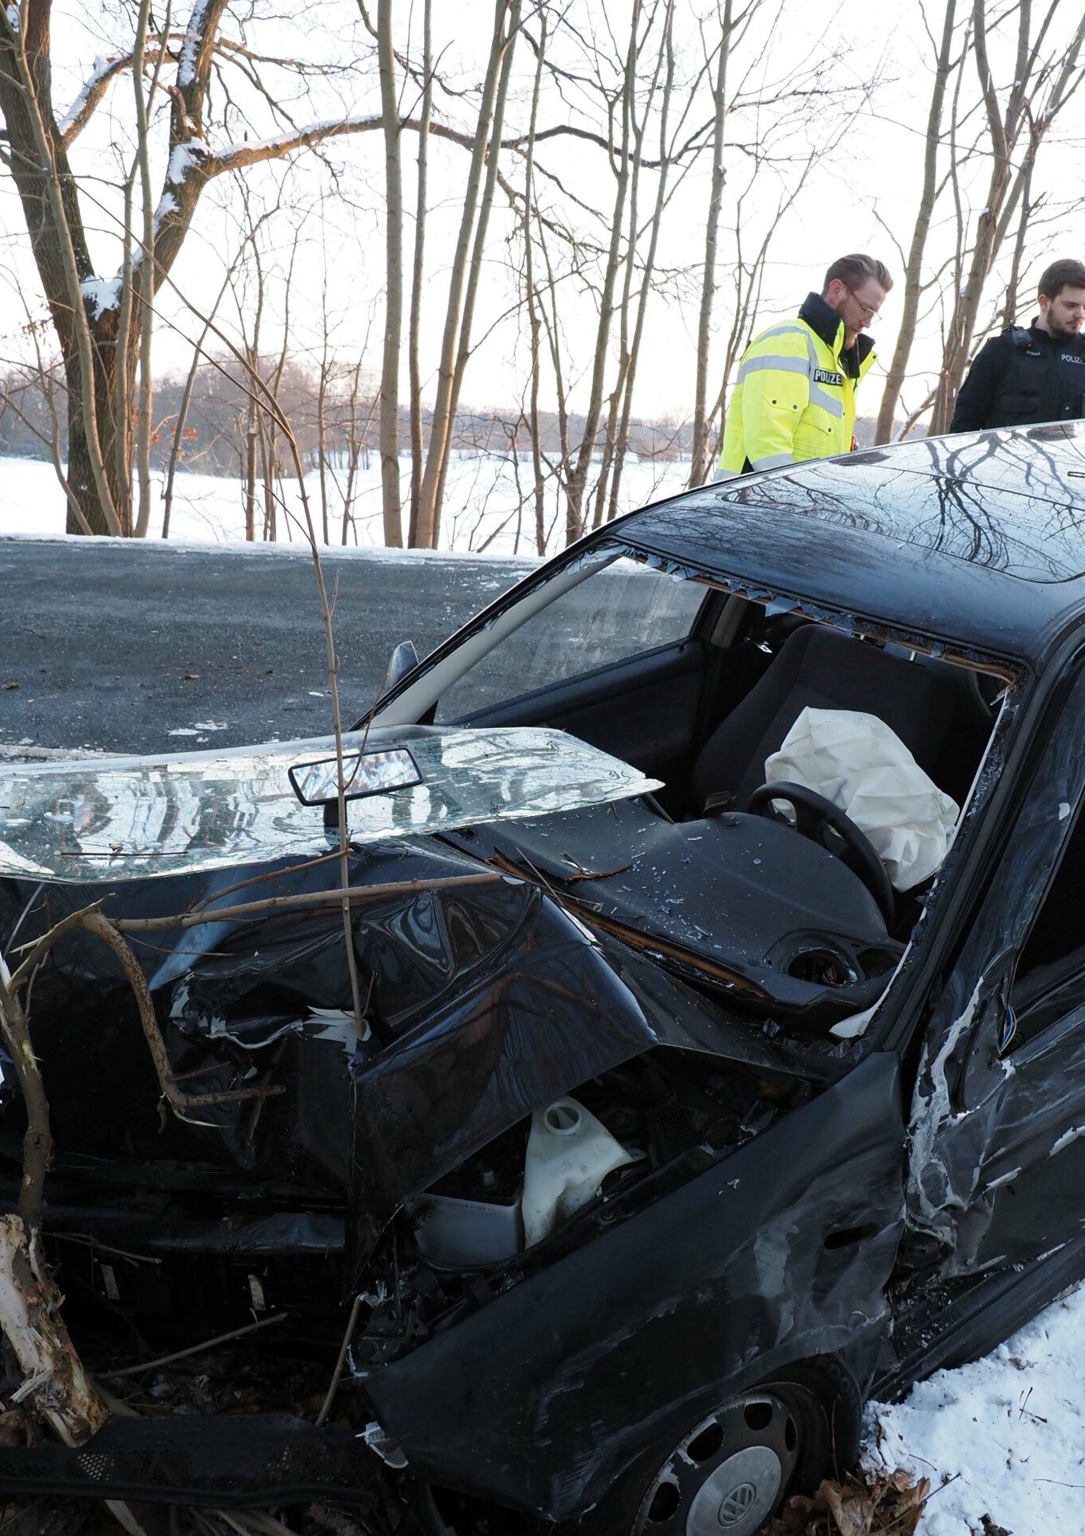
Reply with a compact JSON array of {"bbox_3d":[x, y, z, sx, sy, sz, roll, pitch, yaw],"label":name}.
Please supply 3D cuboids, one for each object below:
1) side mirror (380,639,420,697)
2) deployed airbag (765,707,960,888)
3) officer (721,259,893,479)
[{"bbox_3d":[-0.309,-0.222,3.170,0.090,0.130,0.170,-17,26,-34],"label":"side mirror"},{"bbox_3d":[0.580,0.055,2.550,0.250,0.320,0.380,-17,26,-34],"label":"deployed airbag"},{"bbox_3d":[0.747,-0.645,4.400,0.480,1.790,0.580,9,15,28],"label":"officer"}]

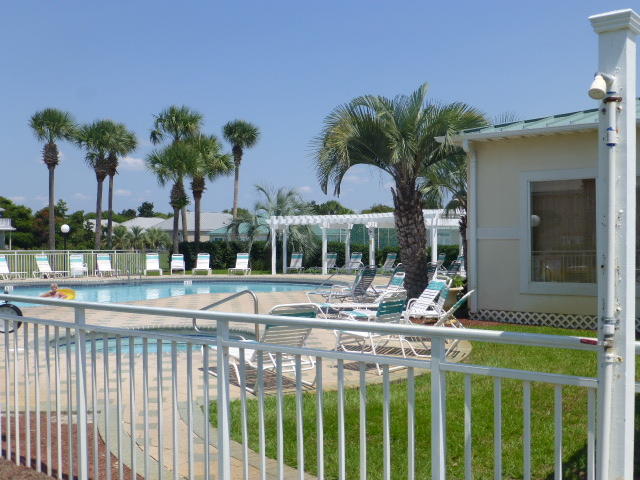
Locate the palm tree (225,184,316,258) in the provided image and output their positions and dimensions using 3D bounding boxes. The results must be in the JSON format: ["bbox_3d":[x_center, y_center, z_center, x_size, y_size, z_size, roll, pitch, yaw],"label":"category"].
[{"bbox_3d":[-2.450,-0.600,35.500,4.500,4.300,4.300,0,0,0],"label":"palm tree"}]

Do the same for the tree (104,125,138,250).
[{"bbox_3d":[-12.100,-2.650,43.500,2.200,8.600,2.200,0,0,0],"label":"tree"}]

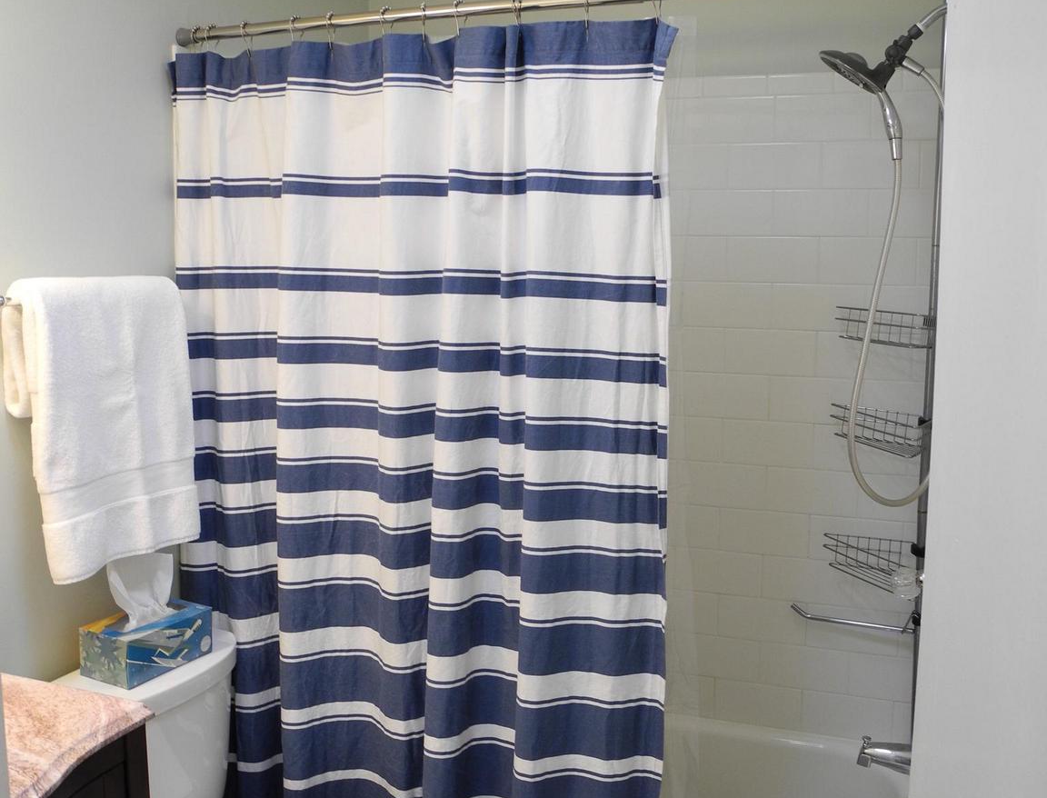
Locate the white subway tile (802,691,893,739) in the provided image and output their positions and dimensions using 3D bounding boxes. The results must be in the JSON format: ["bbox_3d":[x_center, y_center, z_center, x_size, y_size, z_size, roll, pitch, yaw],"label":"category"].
[{"bbox_3d":[0.773,0.755,2.692,0.216,0.108,0.008,3,8,21],"label":"white subway tile"}]

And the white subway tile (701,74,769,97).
[{"bbox_3d":[0.491,-0.724,2.624,0.152,0.049,0.008,3,8,21],"label":"white subway tile"}]

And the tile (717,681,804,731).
[{"bbox_3d":[0.584,0.760,2.805,0.216,0.108,0.009,3,7,20],"label":"tile"}]

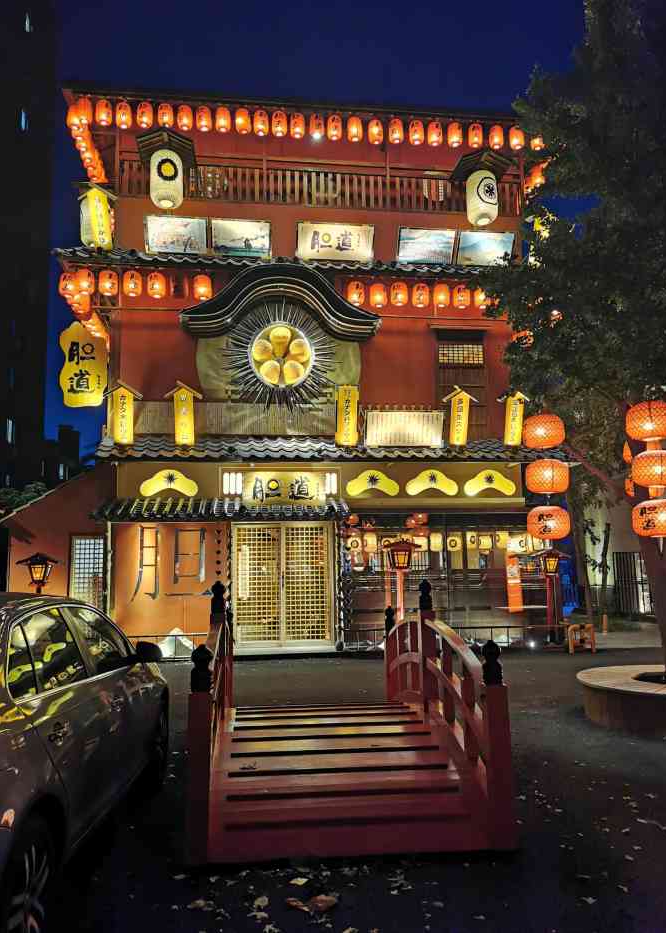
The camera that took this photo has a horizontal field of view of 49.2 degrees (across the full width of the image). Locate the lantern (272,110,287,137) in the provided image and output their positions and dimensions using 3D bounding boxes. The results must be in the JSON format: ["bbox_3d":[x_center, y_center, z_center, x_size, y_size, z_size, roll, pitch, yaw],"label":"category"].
[{"bbox_3d":[-0.965,-6.185,13.124,0.280,0.455,0.280,0,-7,-7],"label":"lantern"}]

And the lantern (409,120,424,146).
[{"bbox_3d":[1.616,-6.439,14.038,0.278,0.433,0.278,0,-8,-7],"label":"lantern"}]

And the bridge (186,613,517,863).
[{"bbox_3d":[-0.068,1.671,5.807,1.800,1.400,3.500,0,-8,-6],"label":"bridge"}]

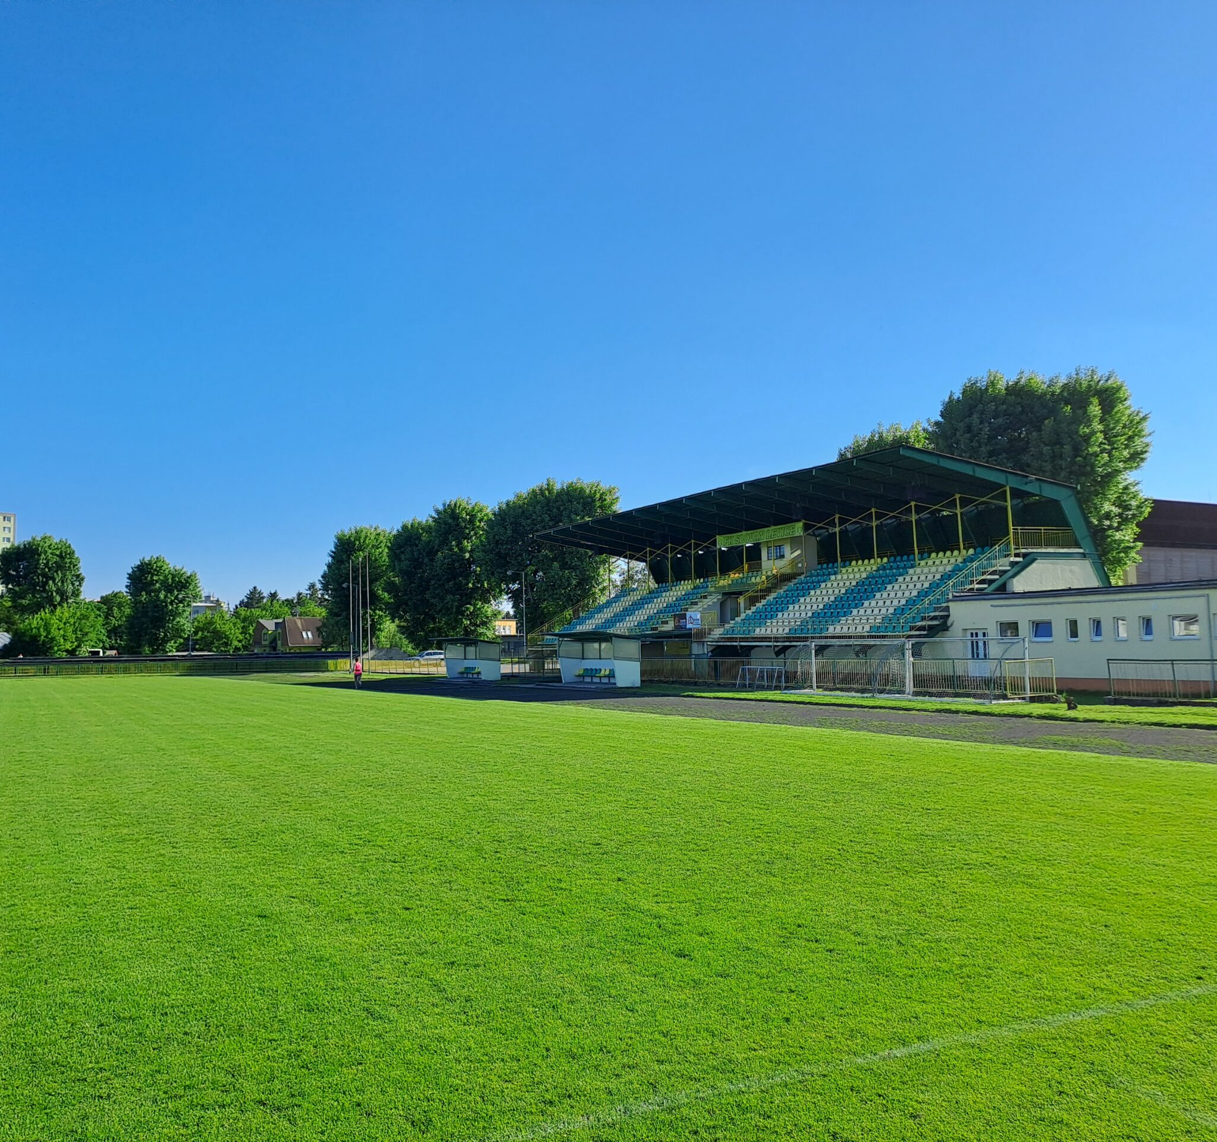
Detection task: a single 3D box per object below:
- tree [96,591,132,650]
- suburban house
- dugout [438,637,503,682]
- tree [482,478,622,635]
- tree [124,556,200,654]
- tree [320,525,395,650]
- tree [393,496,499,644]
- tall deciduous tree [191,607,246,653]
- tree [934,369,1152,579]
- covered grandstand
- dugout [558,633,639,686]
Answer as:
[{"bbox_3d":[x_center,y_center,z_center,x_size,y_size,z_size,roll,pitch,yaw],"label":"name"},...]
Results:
[{"bbox_3d":[-63.775,7.622,141.627,6.000,10.200,6.000,1,-5,-24],"label":"tree"},{"bbox_3d":[-51.662,11.280,177.709,12.000,7.950,10.000,0,-4,-11],"label":"suburban house"},{"bbox_3d":[-10.100,6.212,77.281,2.500,2.850,6.800,2,-5,-28],"label":"dugout"},{"bbox_3d":[-6.038,0.217,116.264,14.000,20.110,14.000,0,-4,-3],"label":"tree"},{"bbox_3d":[-62.412,5.458,153.042,10.920,15.450,10.380,2,-5,-22],"label":"tree"},{"bbox_3d":[-35.822,3.555,156.272,11.200,19.900,11.200,0,-4,-13],"label":"tree"},{"bbox_3d":[-17.545,1.376,117.251,11.640,17.990,9.900,1,-5,-9],"label":"tree"},{"bbox_3d":[-53.168,8.938,149.760,8.110,8.000,7.710,2,-5,-19],"label":"tall deciduous tree"},{"bbox_3d":[28.172,-3.146,70.275,13.500,19.800,13.500,-2,-5,22],"label":"tree"},{"bbox_3d":[10.278,1.594,71.479,15.500,11.200,41.500,2,-5,-28],"label":"covered grandstand"},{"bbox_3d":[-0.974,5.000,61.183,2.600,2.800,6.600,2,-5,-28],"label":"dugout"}]

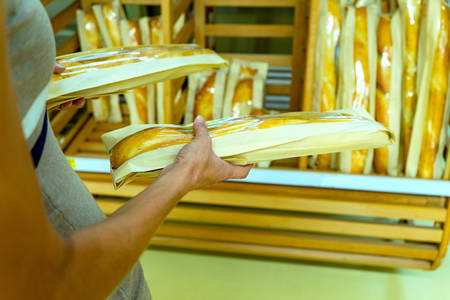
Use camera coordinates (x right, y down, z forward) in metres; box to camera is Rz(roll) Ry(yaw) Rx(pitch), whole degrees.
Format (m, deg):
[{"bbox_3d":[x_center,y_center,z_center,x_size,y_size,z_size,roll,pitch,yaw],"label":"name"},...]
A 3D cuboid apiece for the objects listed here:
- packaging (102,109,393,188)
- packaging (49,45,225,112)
[{"bbox_3d":[0.072,-0.019,0.700,0.550,0.052,0.090,-7,37,-23],"label":"packaging"},{"bbox_3d":[-0.196,-0.156,0.755,0.090,0.052,0.530,39,38,27],"label":"packaging"}]

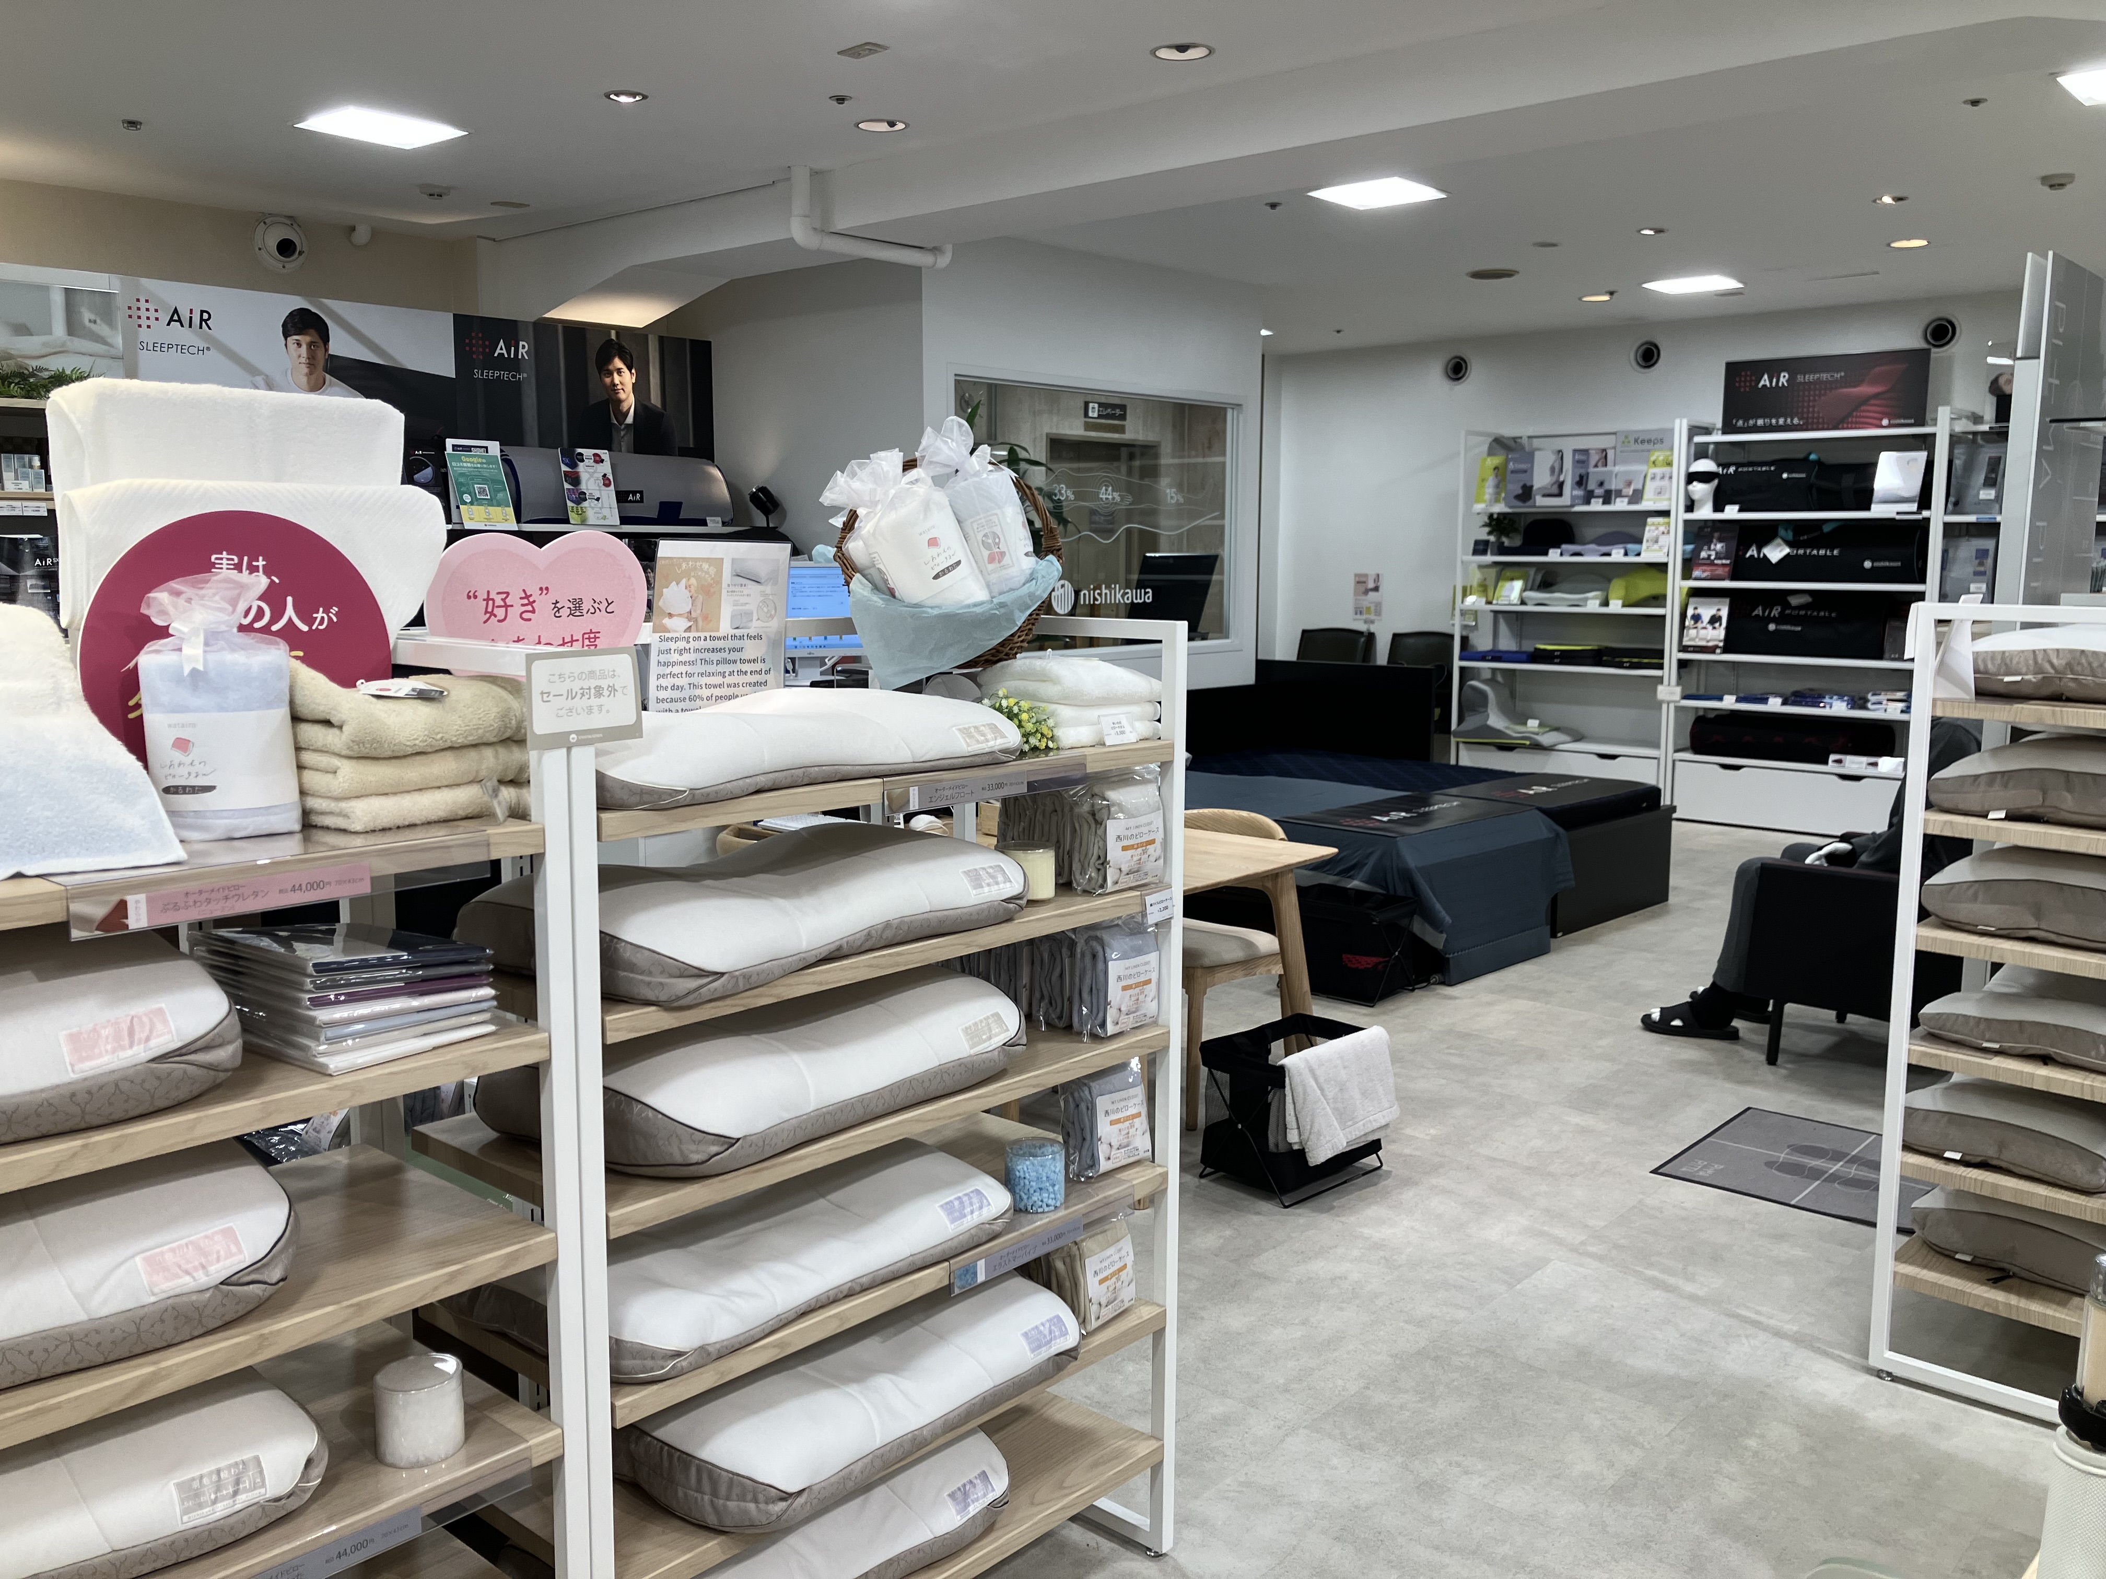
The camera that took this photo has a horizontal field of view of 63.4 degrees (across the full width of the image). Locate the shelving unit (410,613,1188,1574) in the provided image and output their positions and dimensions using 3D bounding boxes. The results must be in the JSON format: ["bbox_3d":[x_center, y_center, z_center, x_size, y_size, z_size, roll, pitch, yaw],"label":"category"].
[{"bbox_3d":[-0.287,0.465,2.122,0.392,1.327,0.944,7,10,41],"label":"shelving unit"}]

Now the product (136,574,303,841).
[{"bbox_3d":[-0.728,-0.076,1.482,0.125,0.225,0.090,-4,9,-30],"label":"product"}]

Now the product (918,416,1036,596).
[{"bbox_3d":[-0.100,-0.376,2.270,0.090,0.240,0.120,-14,2,26],"label":"product"}]

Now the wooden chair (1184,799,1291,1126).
[{"bbox_3d":[0.336,0.446,4.556,0.500,0.745,0.530,7,10,41],"label":"wooden chair"}]

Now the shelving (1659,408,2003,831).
[{"bbox_3d":[4.135,-0.893,9.275,1.316,2.222,0.476,6,10,39],"label":"shelving"}]

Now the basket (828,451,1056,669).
[{"bbox_3d":[-0.141,-0.302,2.260,0.300,0.290,0.260,-3,8,-23],"label":"basket"}]

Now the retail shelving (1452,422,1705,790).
[{"bbox_3d":[3.114,-1.005,10.098,1.317,2.222,0.476,6,10,39],"label":"retail shelving"}]

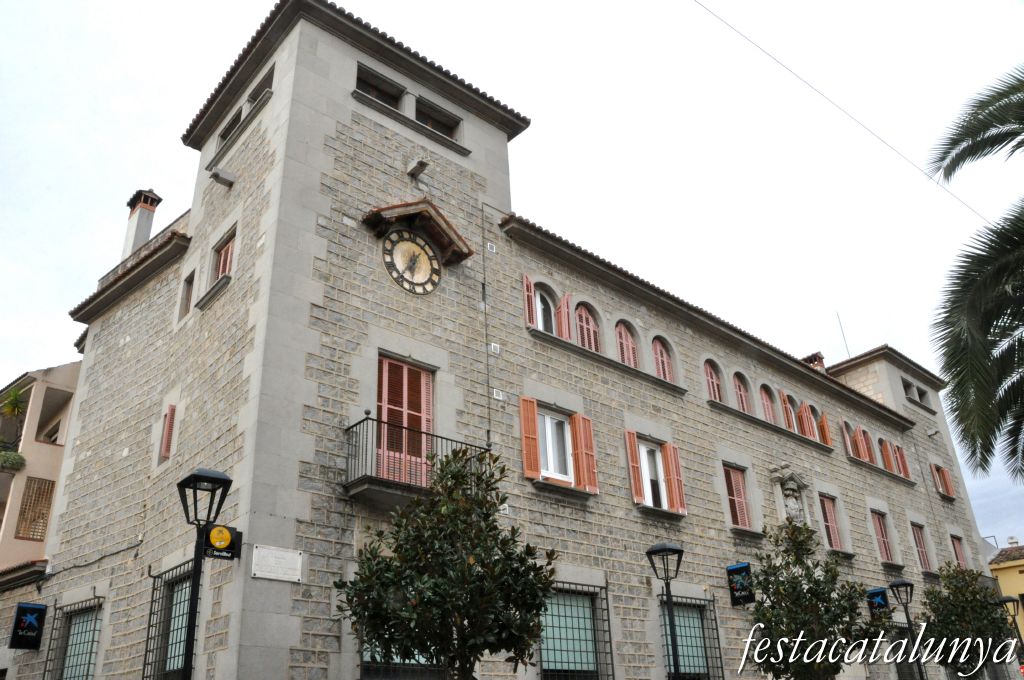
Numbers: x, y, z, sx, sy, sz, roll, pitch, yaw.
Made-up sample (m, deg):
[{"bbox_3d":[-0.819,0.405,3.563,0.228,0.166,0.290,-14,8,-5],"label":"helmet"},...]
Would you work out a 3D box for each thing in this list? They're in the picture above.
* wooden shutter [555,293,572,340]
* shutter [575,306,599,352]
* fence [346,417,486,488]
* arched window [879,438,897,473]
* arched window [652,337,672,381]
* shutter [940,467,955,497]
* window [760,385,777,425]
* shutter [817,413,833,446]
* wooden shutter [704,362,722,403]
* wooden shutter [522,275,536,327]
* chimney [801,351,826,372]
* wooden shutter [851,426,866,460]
[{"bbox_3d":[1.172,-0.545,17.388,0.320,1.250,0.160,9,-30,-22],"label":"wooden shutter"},{"bbox_3d":[1.724,-0.214,17.841,0.860,1.280,0.060,21,-35,-38],"label":"shutter"},{"bbox_3d":[-1.493,2.063,12.520,2.460,0.950,0.650,21,-35,-38],"label":"fence"},{"bbox_3d":[13.377,4.174,27.387,0.880,1.360,0.200,21,-35,-38],"label":"arched window"},{"bbox_3d":[3.848,0.588,19.597,0.860,1.280,0.060,21,-35,-38],"label":"arched window"},{"bbox_3d":[17.763,5.788,31.226,0.420,1.170,0.150,13,-32,-27],"label":"shutter"},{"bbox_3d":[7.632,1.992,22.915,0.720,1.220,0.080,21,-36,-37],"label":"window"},{"bbox_3d":[9.987,2.831,24.419,0.450,1.240,0.060,21,-35,-38],"label":"shutter"},{"bbox_3d":[5.518,1.193,20.929,0.880,1.320,0.200,21,-35,-38],"label":"wooden shutter"},{"bbox_3d":[0.386,-0.835,16.632,0.280,1.250,0.080,16,-33,-33],"label":"wooden shutter"},{"bbox_3d":[10.962,1.078,27.666,0.567,1.143,0.597,21,-36,-37],"label":"chimney"},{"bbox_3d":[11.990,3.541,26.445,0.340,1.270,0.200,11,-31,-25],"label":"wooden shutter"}]

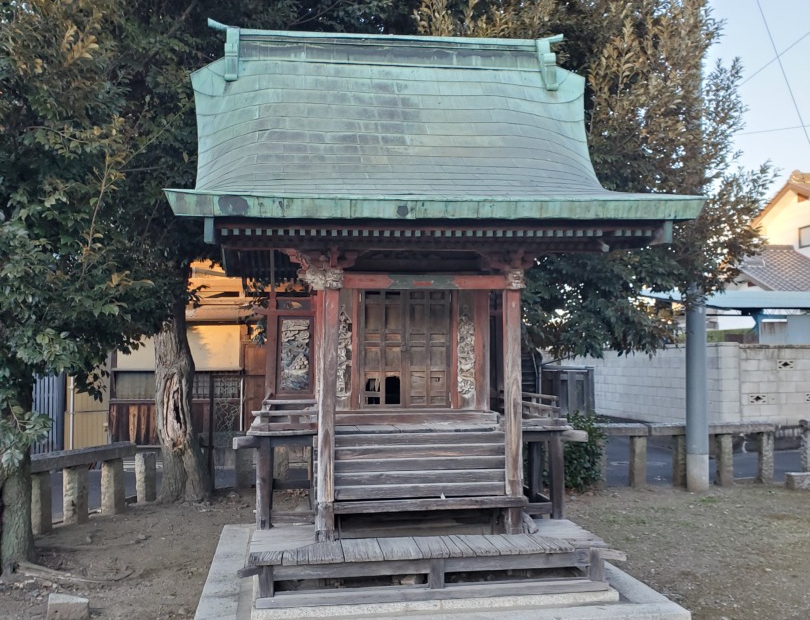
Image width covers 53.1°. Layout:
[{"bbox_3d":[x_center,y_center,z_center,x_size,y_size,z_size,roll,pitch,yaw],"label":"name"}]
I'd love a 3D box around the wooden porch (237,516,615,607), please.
[{"bbox_3d":[0.085,1.135,3.758,1.621,0.187,0.853,0,-4,-9],"label":"wooden porch"}]

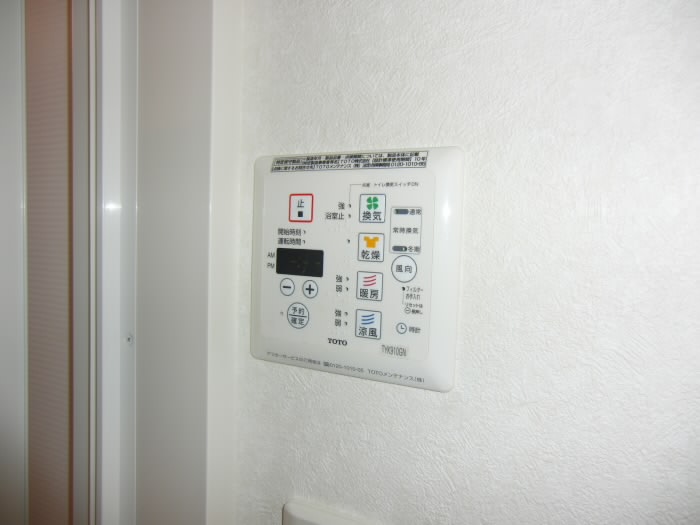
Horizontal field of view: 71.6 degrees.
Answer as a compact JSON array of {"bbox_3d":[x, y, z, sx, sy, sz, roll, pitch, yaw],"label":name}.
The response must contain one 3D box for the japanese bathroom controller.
[{"bbox_3d":[-0.004,0.001,0.266,0.124,0.123,0.010,4,4,25],"label":"japanese bathroom controller"}]

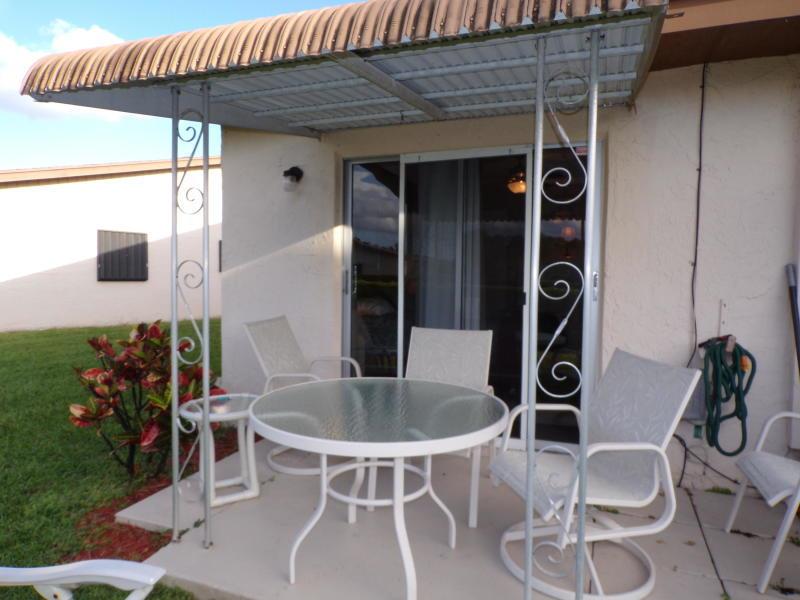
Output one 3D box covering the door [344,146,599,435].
[{"bbox_3d":[0.424,-0.012,3.861,1.820,2.040,0.100,2,3,20],"label":"door"}]

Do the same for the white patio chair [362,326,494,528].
[{"bbox_3d":[0.223,0.657,3.135,0.600,0.920,0.710,2,3,20],"label":"white patio chair"}]

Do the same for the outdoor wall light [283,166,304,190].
[{"bbox_3d":[-0.781,-0.888,4.070,0.115,0.180,0.180,2,3,20],"label":"outdoor wall light"}]

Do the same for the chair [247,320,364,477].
[{"bbox_3d":[-0.600,0.614,3.729,0.710,0.930,0.640,1,3,9],"label":"chair"}]

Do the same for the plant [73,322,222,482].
[{"bbox_3d":[-1.661,0.648,3.650,0.920,1.000,0.850,2,3,20],"label":"plant"}]

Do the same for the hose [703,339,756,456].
[{"bbox_3d":[1.880,0.548,3.172,0.247,0.694,0.150,2,3,20],"label":"hose"}]

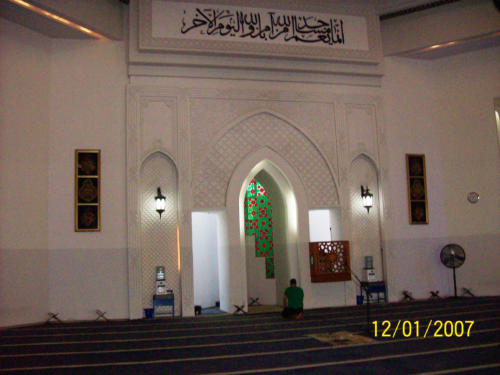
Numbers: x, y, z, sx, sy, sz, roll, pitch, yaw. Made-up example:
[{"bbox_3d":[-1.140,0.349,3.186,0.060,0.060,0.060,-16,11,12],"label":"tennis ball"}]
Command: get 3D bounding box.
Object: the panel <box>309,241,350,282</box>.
[{"bbox_3d":[2.290,2.105,14.738,1.232,1.122,0.119,0,-8,-14],"label":"panel"}]

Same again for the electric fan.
[{"bbox_3d":[6.011,2.492,15.329,0.695,1.559,0.447,-5,-8,16],"label":"electric fan"}]

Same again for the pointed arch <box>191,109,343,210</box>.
[{"bbox_3d":[0.476,-0.793,14.855,4.320,2.801,0.119,0,-8,-14],"label":"pointed arch"}]

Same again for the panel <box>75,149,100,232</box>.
[{"bbox_3d":[-4.266,0.069,13.676,0.675,2.205,0.060,0,-8,-14],"label":"panel"}]

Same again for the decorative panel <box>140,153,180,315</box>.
[{"bbox_3d":[-2.367,1.230,13.950,1.013,4.469,0.159,0,-8,-14],"label":"decorative panel"}]

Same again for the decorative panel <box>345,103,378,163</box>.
[{"bbox_3d":[3.375,-1.677,15.691,1.013,1.808,0.099,0,-8,-14],"label":"decorative panel"}]

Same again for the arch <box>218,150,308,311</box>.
[{"bbox_3d":[0.478,1.136,14.672,2.404,4.668,0.397,0,-8,-14],"label":"arch"}]

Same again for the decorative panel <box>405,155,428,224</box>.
[{"bbox_3d":[5.186,0.044,16.077,0.695,2.205,0.060,0,-8,-14],"label":"decorative panel"}]

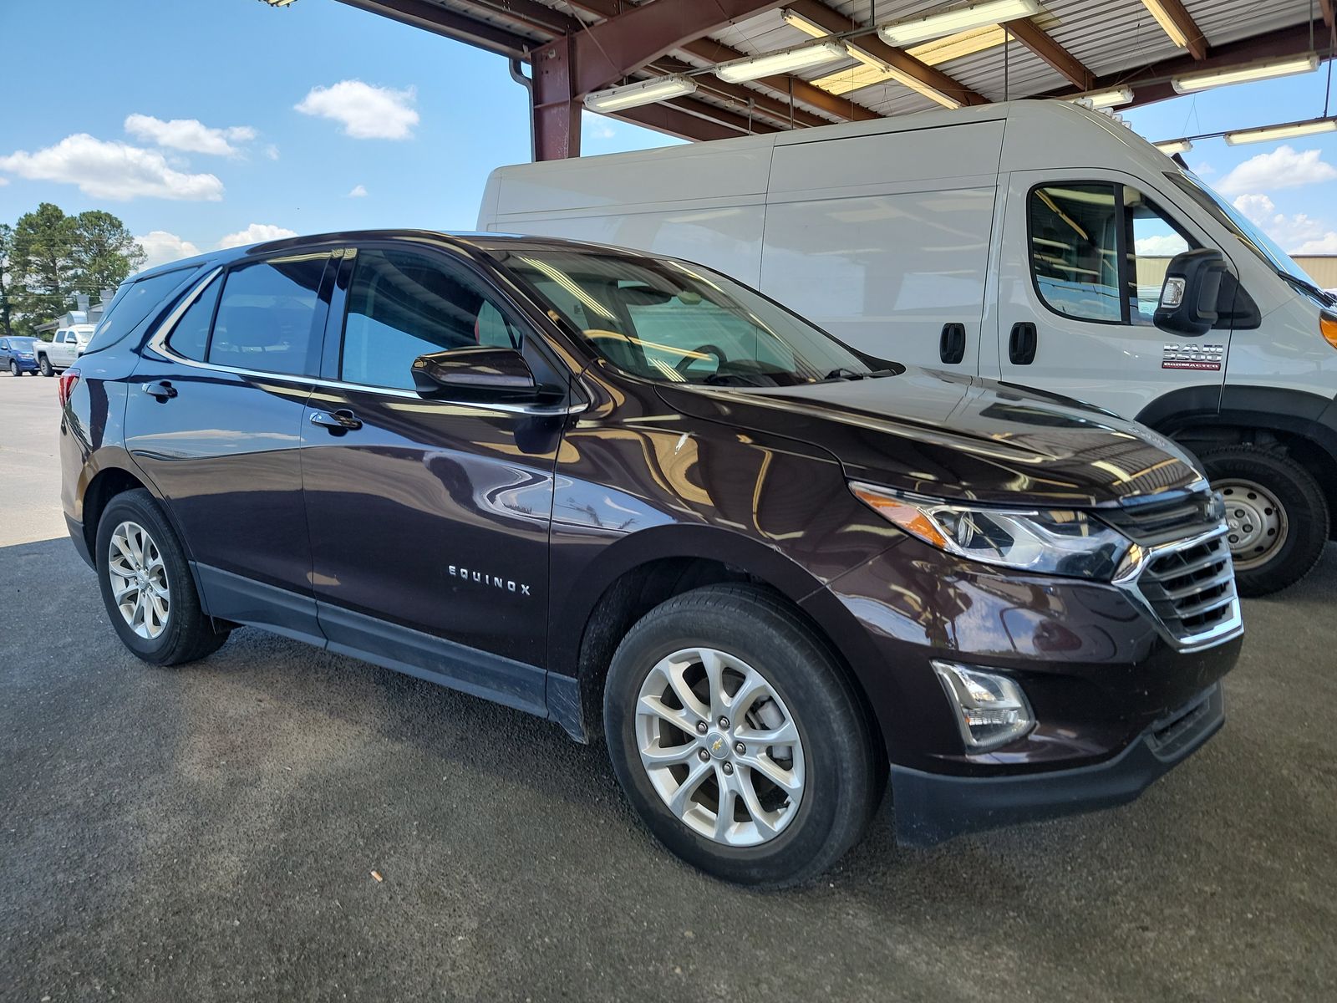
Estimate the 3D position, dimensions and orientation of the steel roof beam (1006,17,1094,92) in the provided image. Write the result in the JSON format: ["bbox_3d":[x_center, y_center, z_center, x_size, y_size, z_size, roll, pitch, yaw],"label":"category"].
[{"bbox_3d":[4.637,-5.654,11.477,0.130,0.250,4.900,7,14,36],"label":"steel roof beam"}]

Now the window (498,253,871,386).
[{"bbox_3d":[0.169,-0.581,3.023,0.935,0.120,1.400,40,30,22],"label":"window"}]

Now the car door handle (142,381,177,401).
[{"bbox_3d":[-1.858,-0.403,3.384,0.240,0.048,0.060,7,13,34],"label":"car door handle"}]

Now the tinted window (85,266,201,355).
[{"bbox_3d":[-2.167,-0.781,3.824,0.840,0.370,0.070,8,-8,39],"label":"tinted window"}]

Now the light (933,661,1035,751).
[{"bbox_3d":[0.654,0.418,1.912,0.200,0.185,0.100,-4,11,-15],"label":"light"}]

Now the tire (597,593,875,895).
[{"bbox_3d":[0.166,0.556,2.242,0.720,0.720,0.230,7,12,37],"label":"tire"}]

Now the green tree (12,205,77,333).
[{"bbox_3d":[-52.940,-19.309,79.157,5.800,12.142,5.800,-8,13,-32],"label":"green tree"}]

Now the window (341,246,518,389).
[{"bbox_3d":[-0.680,-0.524,2.688,0.880,0.470,0.050,6,-9,35],"label":"window"}]

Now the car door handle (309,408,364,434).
[{"bbox_3d":[-1.009,-0.244,2.814,0.240,0.048,0.060,7,13,34],"label":"car door handle"}]

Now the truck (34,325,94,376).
[{"bbox_3d":[-20.797,-5.508,33.578,5.840,1.880,2.030,7,13,35],"label":"truck"}]

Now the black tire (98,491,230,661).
[{"bbox_3d":[-2.071,0.303,3.799,0.724,0.720,0.225,7,13,34],"label":"black tire"}]

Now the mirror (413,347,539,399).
[{"bbox_3d":[-0.485,-0.324,2.340,0.250,0.140,0.180,-9,13,-41],"label":"mirror"}]

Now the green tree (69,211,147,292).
[{"bbox_3d":[-51.352,-20.015,86.145,7.000,13.700,7.000,-6,11,-30],"label":"green tree"}]

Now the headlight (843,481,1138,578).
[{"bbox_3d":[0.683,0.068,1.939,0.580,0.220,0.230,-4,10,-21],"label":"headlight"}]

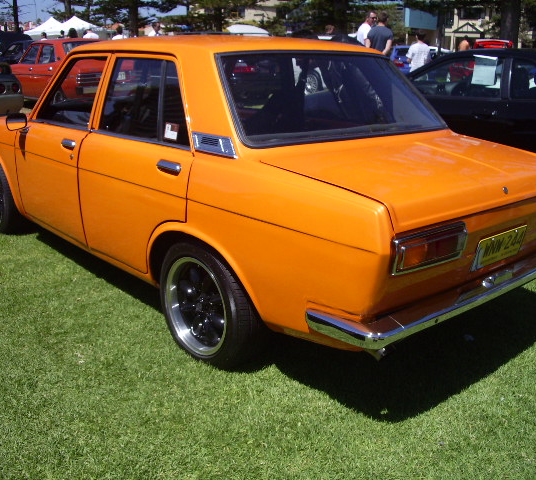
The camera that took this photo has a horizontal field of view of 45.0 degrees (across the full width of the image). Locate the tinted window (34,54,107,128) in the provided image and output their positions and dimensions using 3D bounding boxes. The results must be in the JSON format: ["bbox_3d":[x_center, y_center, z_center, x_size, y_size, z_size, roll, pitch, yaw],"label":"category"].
[{"bbox_3d":[-1.020,-0.773,3.357,0.060,0.385,0.600,15,3,-45],"label":"tinted window"}]

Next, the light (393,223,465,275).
[{"bbox_3d":[0.525,0.023,2.118,0.360,0.135,0.070,-13,22,-41],"label":"light"}]

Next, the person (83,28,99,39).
[{"bbox_3d":[-4.718,-4.694,17.200,0.500,1.680,0.360,-6,18,-24],"label":"person"}]

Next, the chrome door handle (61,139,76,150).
[{"bbox_3d":[-1.000,-0.489,3.241,0.042,0.050,0.145,-13,22,-41],"label":"chrome door handle"}]

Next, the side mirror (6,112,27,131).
[{"bbox_3d":[-1.495,-0.702,3.853,0.132,0.107,0.055,-13,22,-41],"label":"side mirror"}]

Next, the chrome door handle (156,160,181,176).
[{"bbox_3d":[-0.414,-0.305,2.734,0.040,0.052,0.150,-13,22,-41],"label":"chrome door handle"}]

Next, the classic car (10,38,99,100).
[{"bbox_3d":[-4.130,-3.470,13.500,1.620,1.410,4.250,-12,21,-37],"label":"classic car"}]

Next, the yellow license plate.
[{"bbox_3d":[0.910,0.029,2.535,0.370,0.135,0.015,-13,31,-41],"label":"yellow license plate"}]

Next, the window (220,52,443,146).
[{"bbox_3d":[0.335,-0.686,2.990,1.320,0.470,0.090,-13,-22,-41],"label":"window"}]

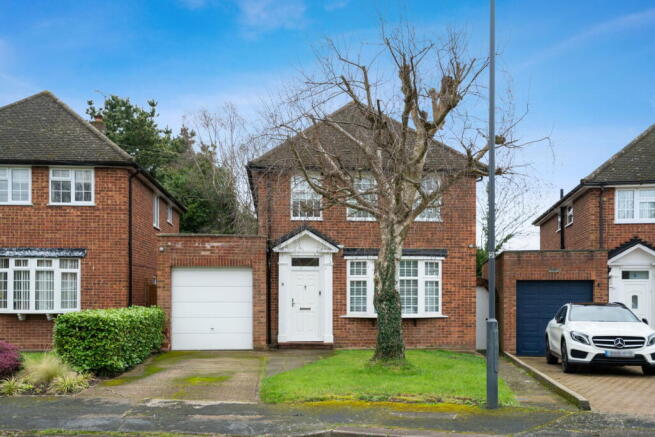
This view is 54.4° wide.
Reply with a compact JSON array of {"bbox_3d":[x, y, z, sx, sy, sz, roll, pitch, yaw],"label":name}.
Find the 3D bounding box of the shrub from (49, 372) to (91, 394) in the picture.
[{"bbox_3d":[-3.960,2.530,9.750,0.620,0.360,0.550,0,-4,0],"label":"shrub"}]

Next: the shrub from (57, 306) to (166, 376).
[{"bbox_3d":[-4.500,2.550,13.500,1.000,1.200,4.300,0,-4,0],"label":"shrub"}]

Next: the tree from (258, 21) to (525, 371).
[{"bbox_3d":[1.600,-0.550,14.800,6.000,7.700,5.400,0,-4,0],"label":"tree"}]

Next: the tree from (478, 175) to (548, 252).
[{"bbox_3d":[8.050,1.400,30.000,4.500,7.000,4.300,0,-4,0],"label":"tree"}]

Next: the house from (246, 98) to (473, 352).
[{"bbox_3d":[0.797,0.144,21.997,6.500,7.700,8.700,0,-4,-5],"label":"house"}]

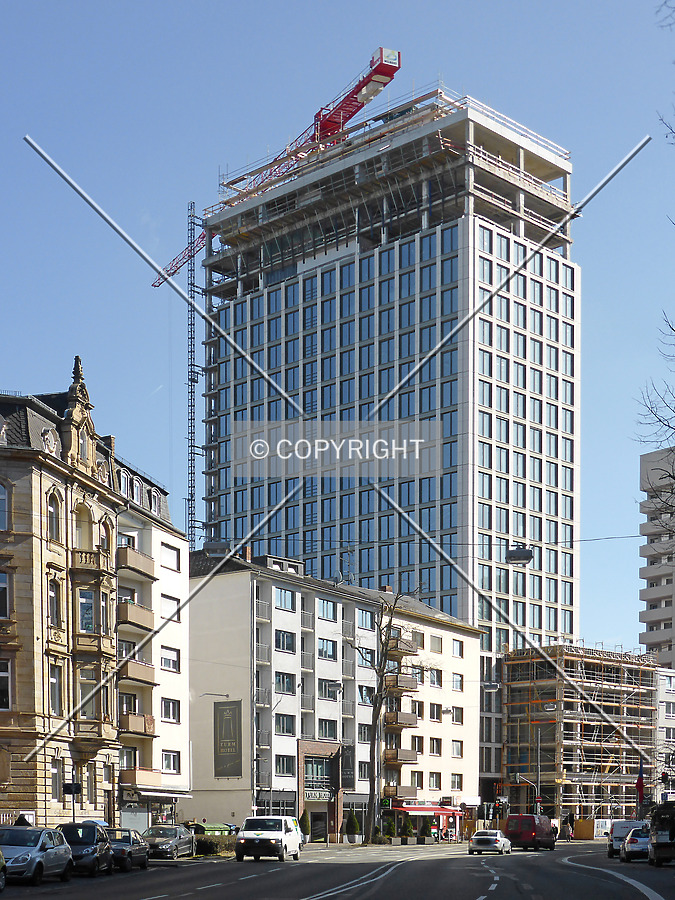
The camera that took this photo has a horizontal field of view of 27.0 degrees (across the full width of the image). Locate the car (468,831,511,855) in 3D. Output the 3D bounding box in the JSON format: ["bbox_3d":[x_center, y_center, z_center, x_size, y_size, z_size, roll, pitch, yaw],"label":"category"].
[{"bbox_3d":[8.800,22.545,80.695,1.800,1.410,4.600,-4,-16,13],"label":"car"}]

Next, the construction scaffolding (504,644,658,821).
[{"bbox_3d":[23.610,28.667,136.824,6.800,17.600,17.300,-14,-20,42],"label":"construction scaffolding"}]

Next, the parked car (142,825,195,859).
[{"bbox_3d":[-7.549,17.486,62.631,1.730,1.420,4.550,-3,-15,11],"label":"parked car"}]

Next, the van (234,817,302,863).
[{"bbox_3d":[-2.866,16.678,60.228,1.920,1.930,4.880,-2,-15,7],"label":"van"}]

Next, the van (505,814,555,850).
[{"bbox_3d":[12.612,24.916,91.413,1.930,2.300,5.000,-6,-16,21],"label":"van"}]

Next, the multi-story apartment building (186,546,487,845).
[{"bbox_3d":[-1.452,20.793,111.818,11.500,20.000,36.000,-9,-17,29],"label":"multi-story apartment building"}]

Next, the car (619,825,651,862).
[{"bbox_3d":[13.551,17.549,62.341,1.760,1.460,4.200,-2,-15,8],"label":"car"}]

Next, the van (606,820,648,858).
[{"bbox_3d":[14.747,19.766,71.323,1.920,1.880,4.750,-2,-15,9],"label":"van"}]

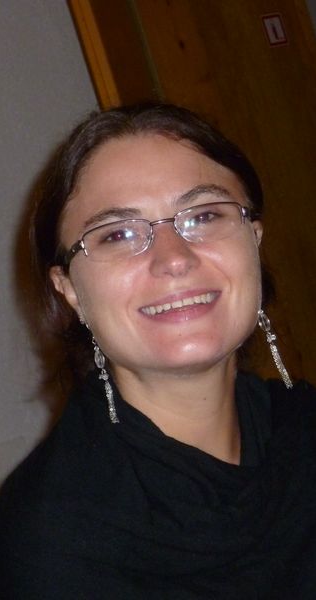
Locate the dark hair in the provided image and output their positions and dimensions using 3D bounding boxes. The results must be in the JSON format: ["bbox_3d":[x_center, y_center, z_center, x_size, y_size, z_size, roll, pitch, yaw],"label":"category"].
[{"bbox_3d":[-0.006,-0.043,1.455,0.190,0.215,0.200,-12,-7,-9],"label":"dark hair"}]

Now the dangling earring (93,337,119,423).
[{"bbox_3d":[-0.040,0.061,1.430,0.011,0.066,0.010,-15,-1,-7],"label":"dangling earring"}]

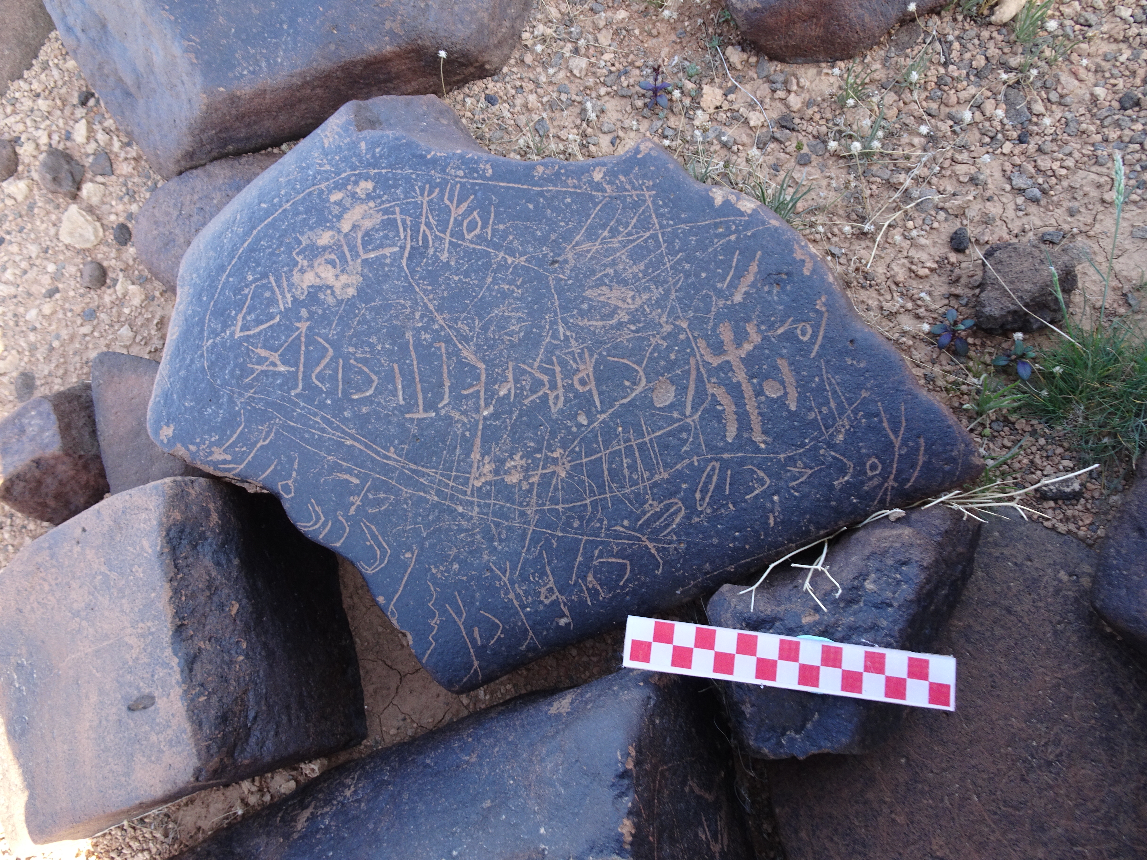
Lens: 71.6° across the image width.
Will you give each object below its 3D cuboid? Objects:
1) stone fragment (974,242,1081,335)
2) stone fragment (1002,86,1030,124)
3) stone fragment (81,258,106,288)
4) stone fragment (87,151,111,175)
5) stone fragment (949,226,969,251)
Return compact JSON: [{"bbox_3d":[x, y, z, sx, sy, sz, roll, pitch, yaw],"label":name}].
[{"bbox_3d":[0.292,-0.092,0.514,0.059,0.040,0.063,16,73,7],"label":"stone fragment"},{"bbox_3d":[0.319,-0.233,0.572,0.016,0.011,0.031,-6,72,0],"label":"stone fragment"},{"bbox_3d":[-0.331,-0.106,0.550,0.015,0.014,0.019,4,72,3],"label":"stone fragment"},{"bbox_3d":[-0.344,-0.194,0.581,0.013,0.010,0.019,-15,72,-3],"label":"stone fragment"},{"bbox_3d":[0.260,-0.128,0.535,0.012,0.013,0.018,-1,72,2],"label":"stone fragment"}]

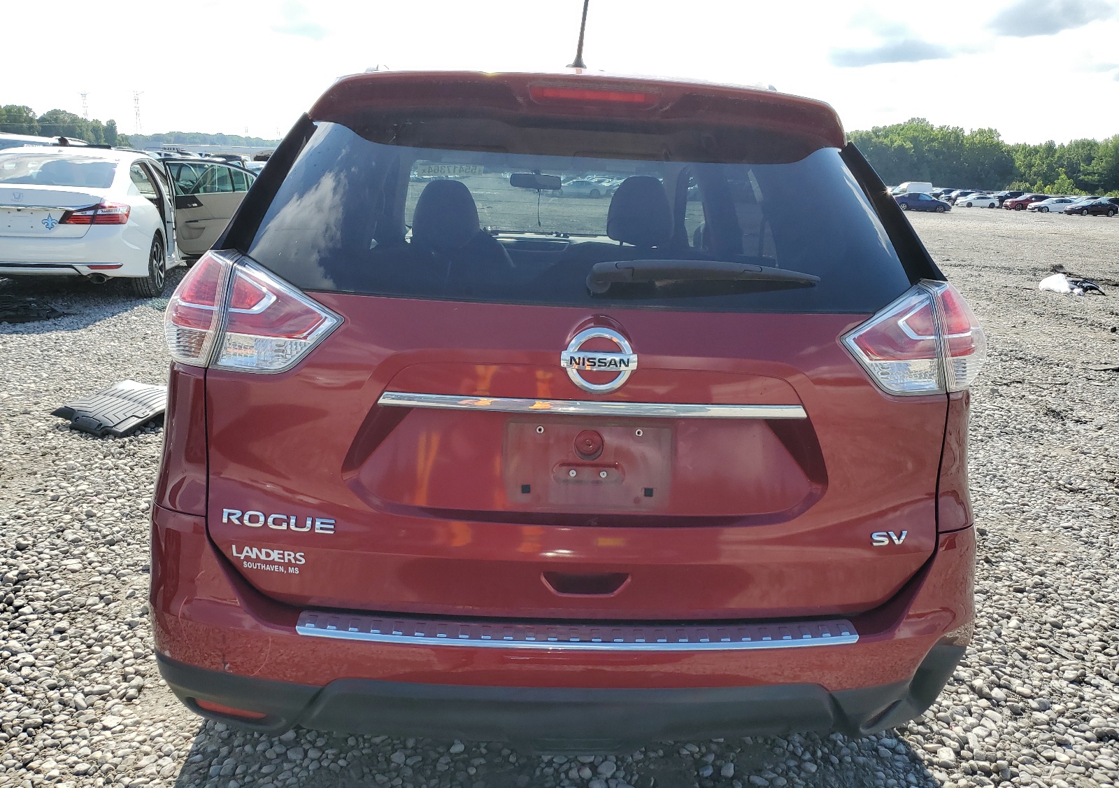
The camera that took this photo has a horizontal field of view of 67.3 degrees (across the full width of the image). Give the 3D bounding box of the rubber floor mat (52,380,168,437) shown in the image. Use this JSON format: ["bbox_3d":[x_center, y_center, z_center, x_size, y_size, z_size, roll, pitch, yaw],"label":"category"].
[{"bbox_3d":[-2.530,0.052,4.918,0.610,0.110,0.690,9,16,20],"label":"rubber floor mat"}]

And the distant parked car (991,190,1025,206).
[{"bbox_3d":[55.443,-23.805,103.000,5.300,1.900,2.000,1,15,-7],"label":"distant parked car"}]

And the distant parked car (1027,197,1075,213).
[{"bbox_3d":[48.213,-18.298,81.666,4.800,1.440,1.830,2,15,-4],"label":"distant parked car"}]

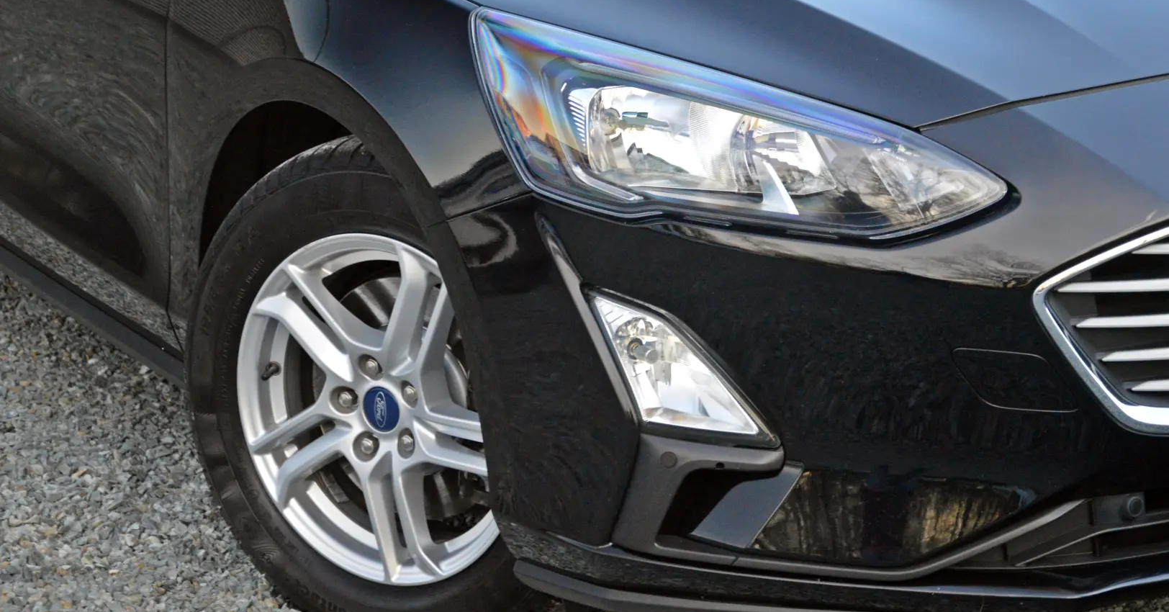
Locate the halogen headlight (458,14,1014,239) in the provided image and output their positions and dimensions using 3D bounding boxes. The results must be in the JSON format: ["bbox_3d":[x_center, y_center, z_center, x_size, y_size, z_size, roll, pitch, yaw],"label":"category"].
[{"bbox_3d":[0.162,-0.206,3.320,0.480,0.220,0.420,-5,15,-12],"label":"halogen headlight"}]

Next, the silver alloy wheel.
[{"bbox_3d":[-0.202,0.109,3.751,0.440,0.440,0.190,8,17,33],"label":"silver alloy wheel"}]

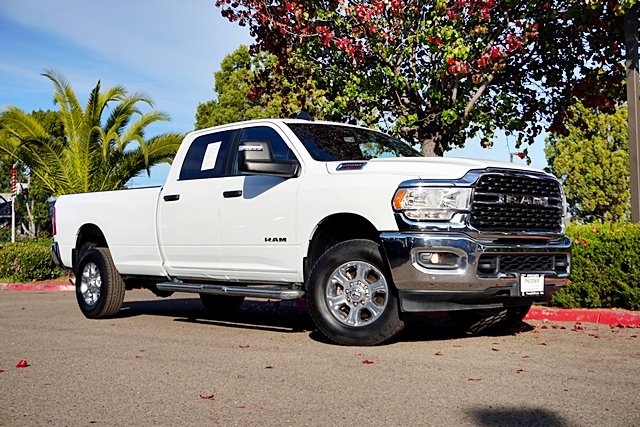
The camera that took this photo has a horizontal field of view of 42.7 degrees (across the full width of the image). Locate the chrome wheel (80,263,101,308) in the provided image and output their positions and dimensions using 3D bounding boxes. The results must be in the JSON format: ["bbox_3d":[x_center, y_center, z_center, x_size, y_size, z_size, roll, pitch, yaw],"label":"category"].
[{"bbox_3d":[-2.579,0.820,9.511,0.180,0.495,0.495,1,-4,-41],"label":"chrome wheel"}]

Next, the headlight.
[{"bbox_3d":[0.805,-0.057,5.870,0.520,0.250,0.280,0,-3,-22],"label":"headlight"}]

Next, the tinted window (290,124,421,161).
[{"bbox_3d":[0.420,-0.617,7.475,1.500,0.160,0.740,1,36,-41],"label":"tinted window"}]

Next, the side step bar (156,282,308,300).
[{"bbox_3d":[-0.885,0.693,7.429,0.140,0.100,2.280,1,-4,-41],"label":"side step bar"}]

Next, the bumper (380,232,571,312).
[{"bbox_3d":[1.391,0.432,6.341,2.040,0.570,0.630,1,-4,-41],"label":"bumper"}]

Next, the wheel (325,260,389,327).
[{"bbox_3d":[0.304,0.610,6.263,0.495,0.495,0.180,-2,-3,19],"label":"wheel"}]

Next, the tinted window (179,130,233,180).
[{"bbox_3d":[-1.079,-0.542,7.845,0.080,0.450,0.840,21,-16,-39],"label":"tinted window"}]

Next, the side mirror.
[{"bbox_3d":[-0.432,-0.419,6.712,0.420,0.310,0.280,1,-4,-41],"label":"side mirror"}]

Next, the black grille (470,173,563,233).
[{"bbox_3d":[1.520,-0.073,6.208,1.170,0.460,0.140,1,-4,-41],"label":"black grille"}]

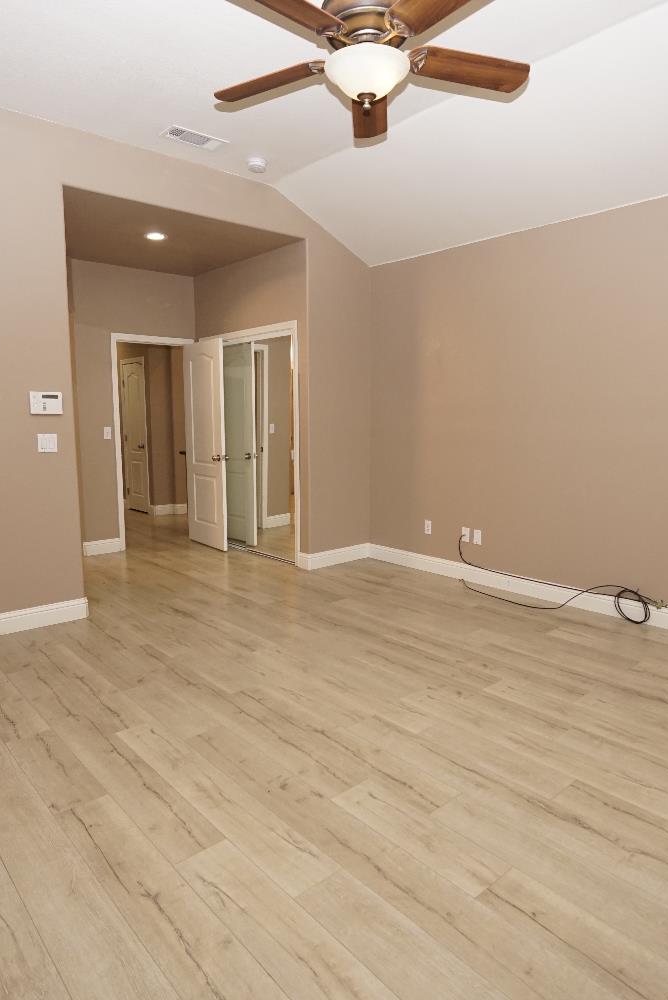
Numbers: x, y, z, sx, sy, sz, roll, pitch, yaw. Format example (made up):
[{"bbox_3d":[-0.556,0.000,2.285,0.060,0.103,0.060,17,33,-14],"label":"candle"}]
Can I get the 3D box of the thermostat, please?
[{"bbox_3d":[-1.776,-0.598,3.862,0.187,0.133,0.030,-7,10,-41],"label":"thermostat"}]

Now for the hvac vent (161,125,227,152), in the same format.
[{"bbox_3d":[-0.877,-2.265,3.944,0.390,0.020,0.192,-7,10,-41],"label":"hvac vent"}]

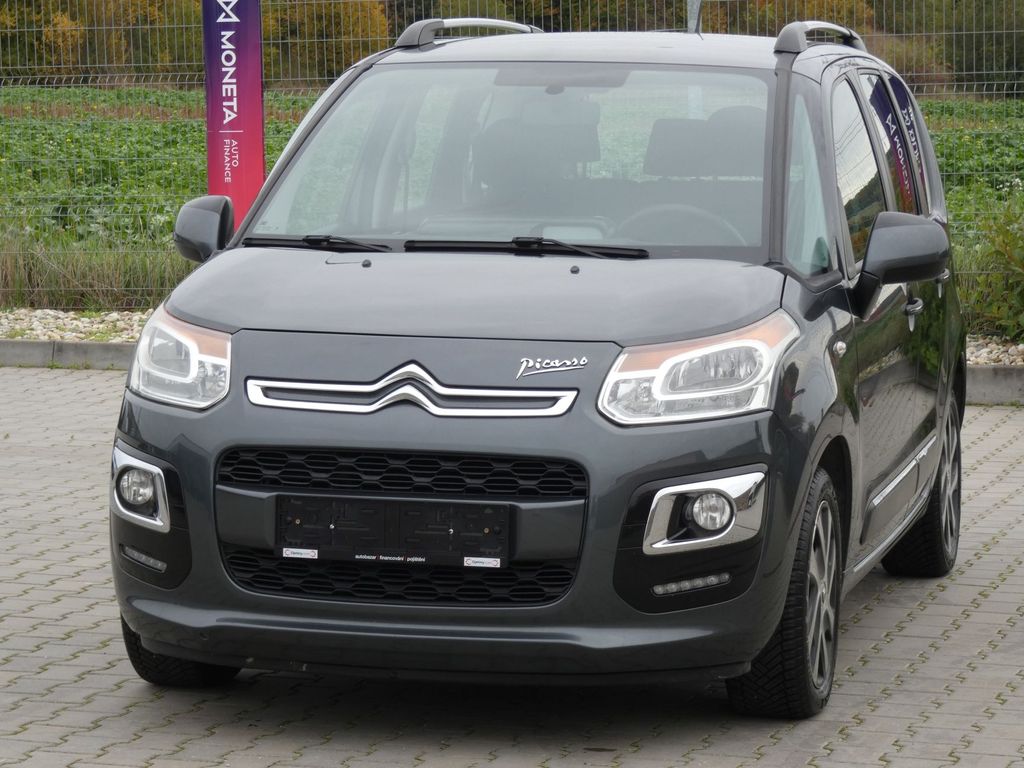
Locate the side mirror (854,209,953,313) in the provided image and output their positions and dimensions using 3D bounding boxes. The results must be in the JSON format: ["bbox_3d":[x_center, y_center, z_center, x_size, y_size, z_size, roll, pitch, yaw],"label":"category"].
[{"bbox_3d":[0.974,-0.308,8.661,0.230,0.240,0.140,1,5,2],"label":"side mirror"}]

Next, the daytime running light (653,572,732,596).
[{"bbox_3d":[0.389,0.437,7.582,0.187,0.028,0.036,-10,8,-24],"label":"daytime running light"}]

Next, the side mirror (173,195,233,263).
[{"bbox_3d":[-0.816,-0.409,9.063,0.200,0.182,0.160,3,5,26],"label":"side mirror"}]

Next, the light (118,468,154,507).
[{"bbox_3d":[-0.852,0.234,7.924,0.085,0.087,0.060,2,5,14],"label":"light"}]

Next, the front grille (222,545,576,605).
[{"bbox_3d":[-0.255,0.422,7.585,0.800,0.122,0.080,2,5,14],"label":"front grille"}]

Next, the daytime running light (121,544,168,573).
[{"bbox_3d":[-0.826,0.394,7.880,0.036,0.028,0.187,-2,13,-37],"label":"daytime running light"}]

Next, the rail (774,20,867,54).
[{"bbox_3d":[0.885,-0.983,9.846,0.085,0.090,1.220,2,5,14],"label":"rail"}]

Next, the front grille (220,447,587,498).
[{"bbox_3d":[-0.251,0.195,7.568,0.835,0.104,0.080,2,5,14],"label":"front grille"}]

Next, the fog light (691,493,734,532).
[{"bbox_3d":[0.442,0.283,7.659,0.086,0.086,0.060,2,5,14],"label":"fog light"}]

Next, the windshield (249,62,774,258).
[{"bbox_3d":[0.045,-0.567,8.667,1.320,0.110,1.000,2,36,14],"label":"windshield"}]

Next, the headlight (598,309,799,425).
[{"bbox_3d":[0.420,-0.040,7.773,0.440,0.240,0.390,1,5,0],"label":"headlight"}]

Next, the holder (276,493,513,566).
[{"bbox_3d":[-0.264,0.324,7.588,0.530,0.137,0.025,2,5,14],"label":"holder"}]

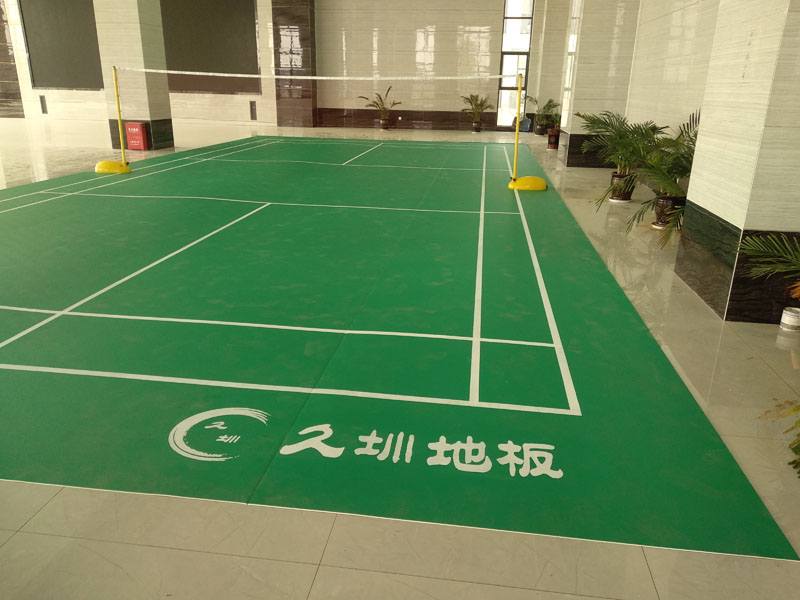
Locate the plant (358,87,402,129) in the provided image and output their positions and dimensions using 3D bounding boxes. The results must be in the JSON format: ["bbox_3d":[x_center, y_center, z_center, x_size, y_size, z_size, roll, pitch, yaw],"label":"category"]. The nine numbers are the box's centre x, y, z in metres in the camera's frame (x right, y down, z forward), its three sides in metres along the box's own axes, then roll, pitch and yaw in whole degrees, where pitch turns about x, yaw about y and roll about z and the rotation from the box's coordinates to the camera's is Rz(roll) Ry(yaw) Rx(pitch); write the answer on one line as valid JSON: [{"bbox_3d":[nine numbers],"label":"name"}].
[{"bbox_3d":[-0.642,-6.458,20.305,1.420,1.395,1.150,4,20,7],"label":"plant"}]

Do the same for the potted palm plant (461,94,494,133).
[{"bbox_3d":[2.551,-6.172,19.953,1.120,1.203,1.050,4,20,7],"label":"potted palm plant"}]

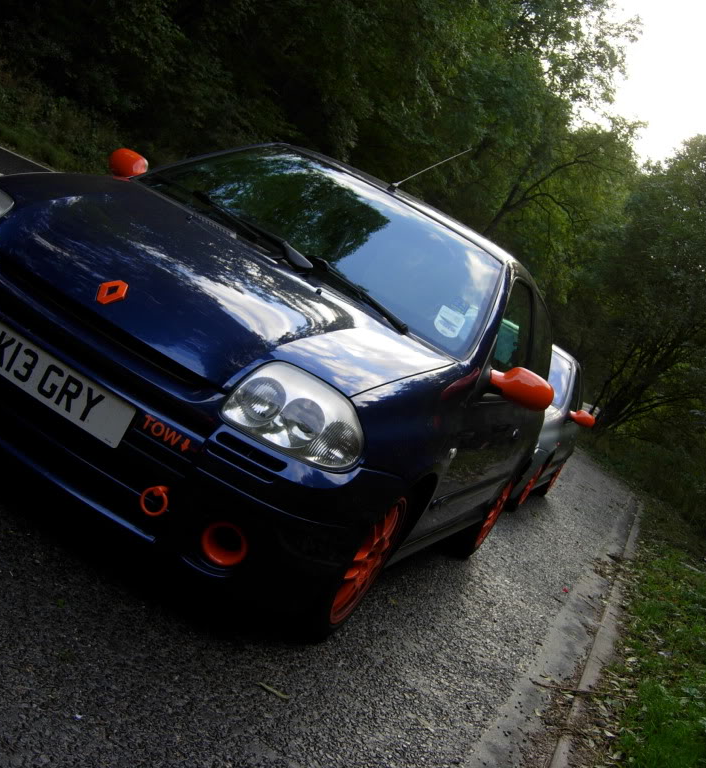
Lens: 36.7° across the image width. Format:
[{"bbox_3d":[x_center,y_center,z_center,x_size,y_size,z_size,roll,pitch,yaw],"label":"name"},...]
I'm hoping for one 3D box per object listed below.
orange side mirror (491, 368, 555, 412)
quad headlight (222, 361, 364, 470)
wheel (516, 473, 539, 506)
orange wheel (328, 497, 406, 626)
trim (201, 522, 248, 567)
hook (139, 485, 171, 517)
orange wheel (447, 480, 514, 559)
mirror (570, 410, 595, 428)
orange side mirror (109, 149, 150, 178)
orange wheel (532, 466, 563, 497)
[{"bbox_3d":[0.571,0.006,3.589,0.225,0.135,0.135,30,5,17],"label":"orange side mirror"},{"bbox_3d":[-0.119,0.073,2.643,0.330,0.200,0.260,29,5,9],"label":"quad headlight"},{"bbox_3d":[1.418,0.760,8.803,0.190,0.560,0.560,30,5,15],"label":"wheel"},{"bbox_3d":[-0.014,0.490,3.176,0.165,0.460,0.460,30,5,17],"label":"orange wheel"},{"bbox_3d":[-0.307,0.387,2.595,0.110,0.110,0.060,29,5,10],"label":"trim"},{"bbox_3d":[-0.480,0.282,2.583,0.065,0.082,0.040,30,5,17],"label":"hook"},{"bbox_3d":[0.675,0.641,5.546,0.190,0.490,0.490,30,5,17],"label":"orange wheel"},{"bbox_3d":[1.893,0.288,8.767,0.220,0.135,0.135,30,5,16],"label":"mirror"},{"bbox_3d":[-0.834,-0.815,4.082,0.215,0.135,0.135,30,5,17],"label":"orange side mirror"},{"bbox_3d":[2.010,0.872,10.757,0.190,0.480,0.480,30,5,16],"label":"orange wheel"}]

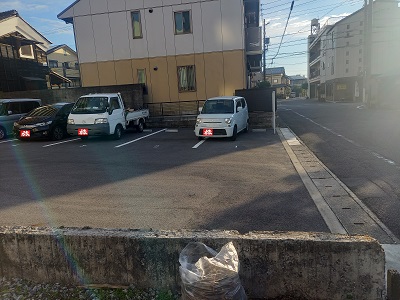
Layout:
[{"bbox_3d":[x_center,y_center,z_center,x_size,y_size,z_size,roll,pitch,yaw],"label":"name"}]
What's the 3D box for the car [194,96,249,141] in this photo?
[{"bbox_3d":[0.959,-1.345,11.654,1.475,1.620,3.400,2,11,20],"label":"car"}]

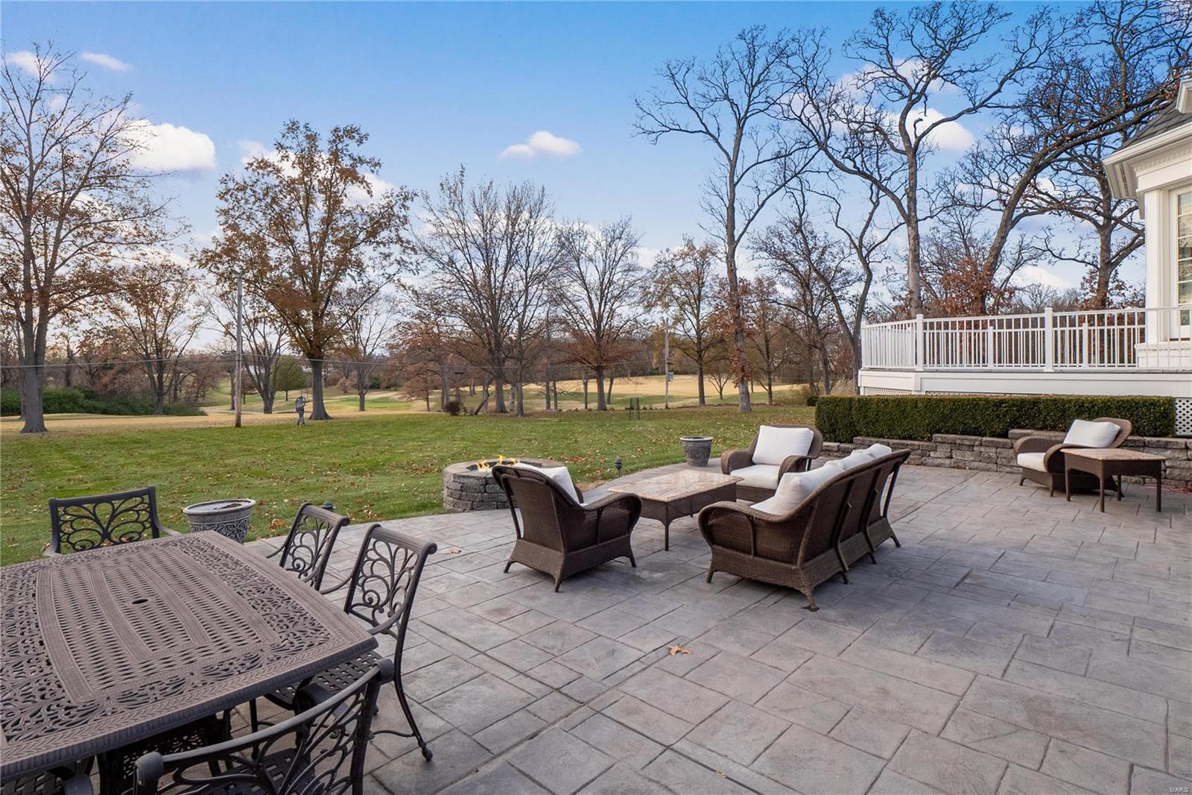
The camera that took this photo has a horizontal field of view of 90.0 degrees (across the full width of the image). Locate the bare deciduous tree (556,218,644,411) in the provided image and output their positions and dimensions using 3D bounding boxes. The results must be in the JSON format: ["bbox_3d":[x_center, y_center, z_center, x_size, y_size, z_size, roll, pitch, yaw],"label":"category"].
[{"bbox_3d":[0.281,-6.257,45.000,7.000,14.500,7.000,0,2,0],"label":"bare deciduous tree"}]

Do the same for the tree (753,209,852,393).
[{"bbox_3d":[14.606,-6.561,42.000,6.891,13.387,6.891,0,2,0],"label":"tree"}]

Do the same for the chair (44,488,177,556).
[{"bbox_3d":[-3.124,1.080,3.857,0.640,0.900,0.610,2,3,42],"label":"chair"}]

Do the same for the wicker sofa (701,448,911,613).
[{"bbox_3d":[1.860,0.977,5.150,0.920,0.900,2.060,2,3,44],"label":"wicker sofa"}]

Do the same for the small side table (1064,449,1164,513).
[{"bbox_3d":[5.760,0.924,6.657,0.655,0.590,0.650,-1,2,6],"label":"small side table"}]

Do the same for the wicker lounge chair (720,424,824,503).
[{"bbox_3d":[2.144,0.822,7.268,0.840,0.890,0.920,1,3,42],"label":"wicker lounge chair"}]

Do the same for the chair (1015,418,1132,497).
[{"bbox_3d":[6.026,0.733,7.549,0.920,0.890,0.840,-1,2,7],"label":"chair"}]

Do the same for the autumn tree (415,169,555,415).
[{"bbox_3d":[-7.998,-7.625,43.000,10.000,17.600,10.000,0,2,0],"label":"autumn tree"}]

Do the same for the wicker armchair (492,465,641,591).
[{"bbox_3d":[-0.210,1.032,5.140,0.920,0.900,0.830,-2,3,-44],"label":"wicker armchair"}]

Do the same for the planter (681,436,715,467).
[{"bbox_3d":[1.709,0.940,10.047,0.560,0.450,0.560,-1,2,0],"label":"planter"}]

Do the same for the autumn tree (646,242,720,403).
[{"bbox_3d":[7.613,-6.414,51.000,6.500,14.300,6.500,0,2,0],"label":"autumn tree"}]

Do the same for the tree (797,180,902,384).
[{"bbox_3d":[14.481,-6.082,34.000,5.844,12.591,5.844,0,2,0],"label":"tree"}]

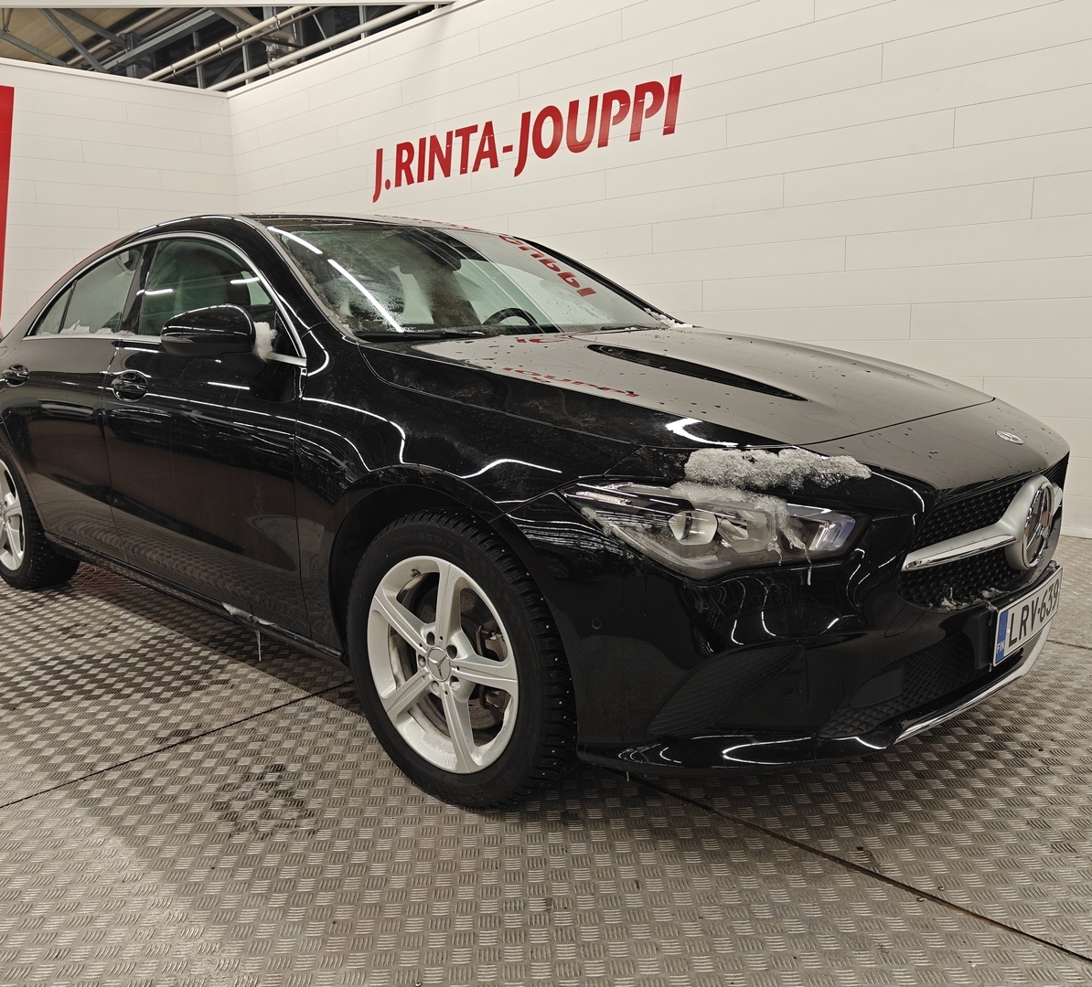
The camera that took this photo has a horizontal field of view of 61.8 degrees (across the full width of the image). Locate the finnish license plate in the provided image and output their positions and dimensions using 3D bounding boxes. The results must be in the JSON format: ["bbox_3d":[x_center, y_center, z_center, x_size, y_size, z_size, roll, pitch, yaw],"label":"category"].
[{"bbox_3d":[1.050,0.256,1.977,0.020,0.118,0.442,8,15,42],"label":"finnish license plate"}]

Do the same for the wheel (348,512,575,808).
[{"bbox_3d":[-0.169,0.349,2.002,0.650,0.650,0.210,8,15,42],"label":"wheel"}]

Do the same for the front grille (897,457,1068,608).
[{"bbox_3d":[1.008,0.061,1.951,0.140,0.250,0.980,8,15,42],"label":"front grille"}]

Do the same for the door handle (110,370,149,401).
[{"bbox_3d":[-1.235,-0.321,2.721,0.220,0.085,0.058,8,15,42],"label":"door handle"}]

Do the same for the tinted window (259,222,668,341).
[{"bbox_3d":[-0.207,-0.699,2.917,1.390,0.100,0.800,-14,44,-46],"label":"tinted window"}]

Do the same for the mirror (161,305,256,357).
[{"bbox_3d":[-0.851,-0.412,2.345,0.145,0.150,0.215,8,15,42],"label":"mirror"}]

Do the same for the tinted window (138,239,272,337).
[{"bbox_3d":[-0.957,-0.585,2.628,0.943,0.378,0.060,8,-13,42],"label":"tinted window"}]

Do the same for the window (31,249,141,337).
[{"bbox_3d":[-1.645,-0.715,3.310,0.897,0.327,0.060,9,-13,44],"label":"window"}]

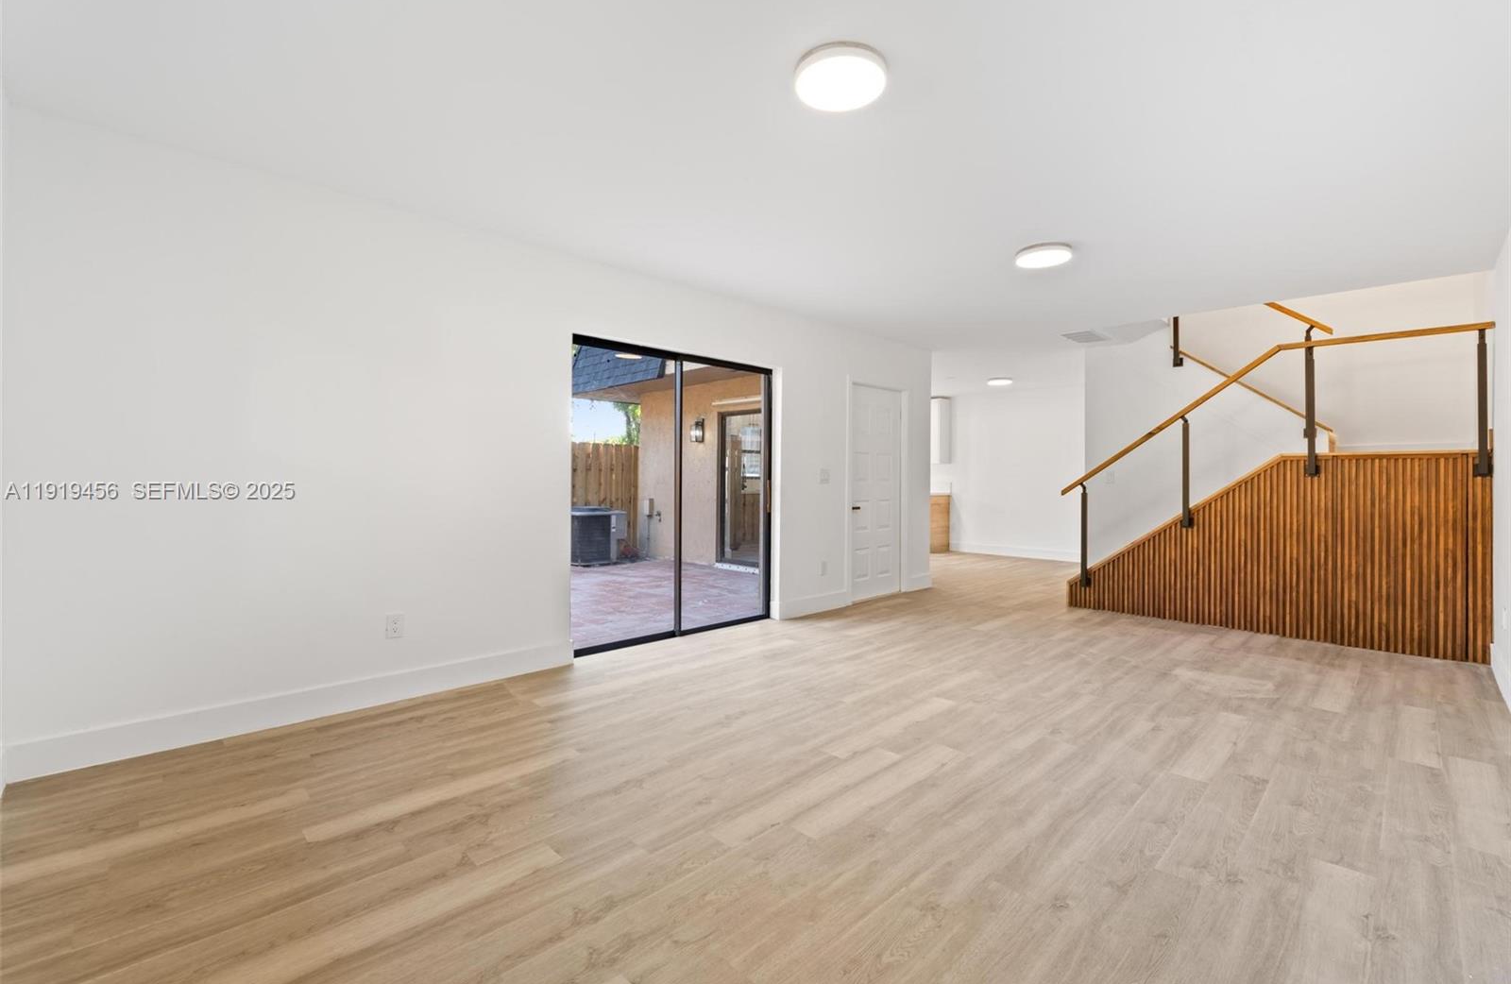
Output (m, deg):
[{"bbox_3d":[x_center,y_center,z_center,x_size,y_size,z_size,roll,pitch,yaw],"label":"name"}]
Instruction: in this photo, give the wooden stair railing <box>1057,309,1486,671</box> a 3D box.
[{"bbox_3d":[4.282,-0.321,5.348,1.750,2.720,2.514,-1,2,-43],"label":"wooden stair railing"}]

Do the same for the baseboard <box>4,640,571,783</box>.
[{"bbox_3d":[-1.905,0.975,3.031,2.203,0.142,0.018,-1,2,-43],"label":"baseboard"}]

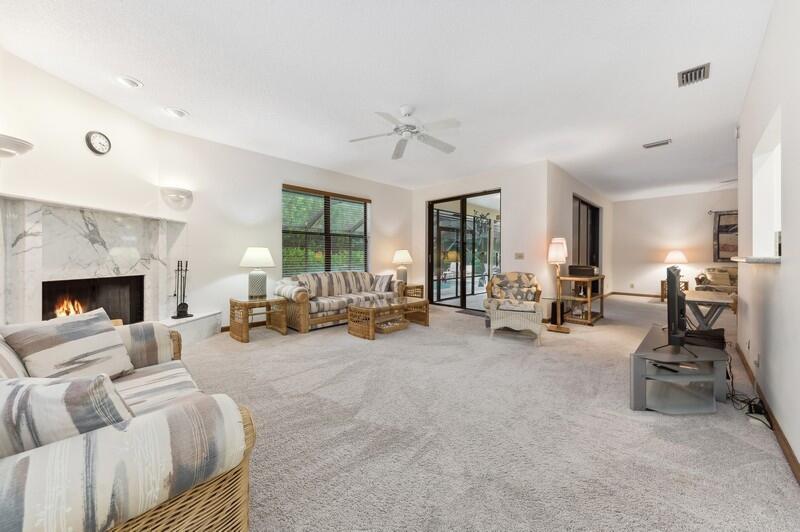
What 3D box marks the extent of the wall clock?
[{"bbox_3d":[-3.161,-1.291,2.796,0.040,0.222,0.222,0,1,4],"label":"wall clock"}]

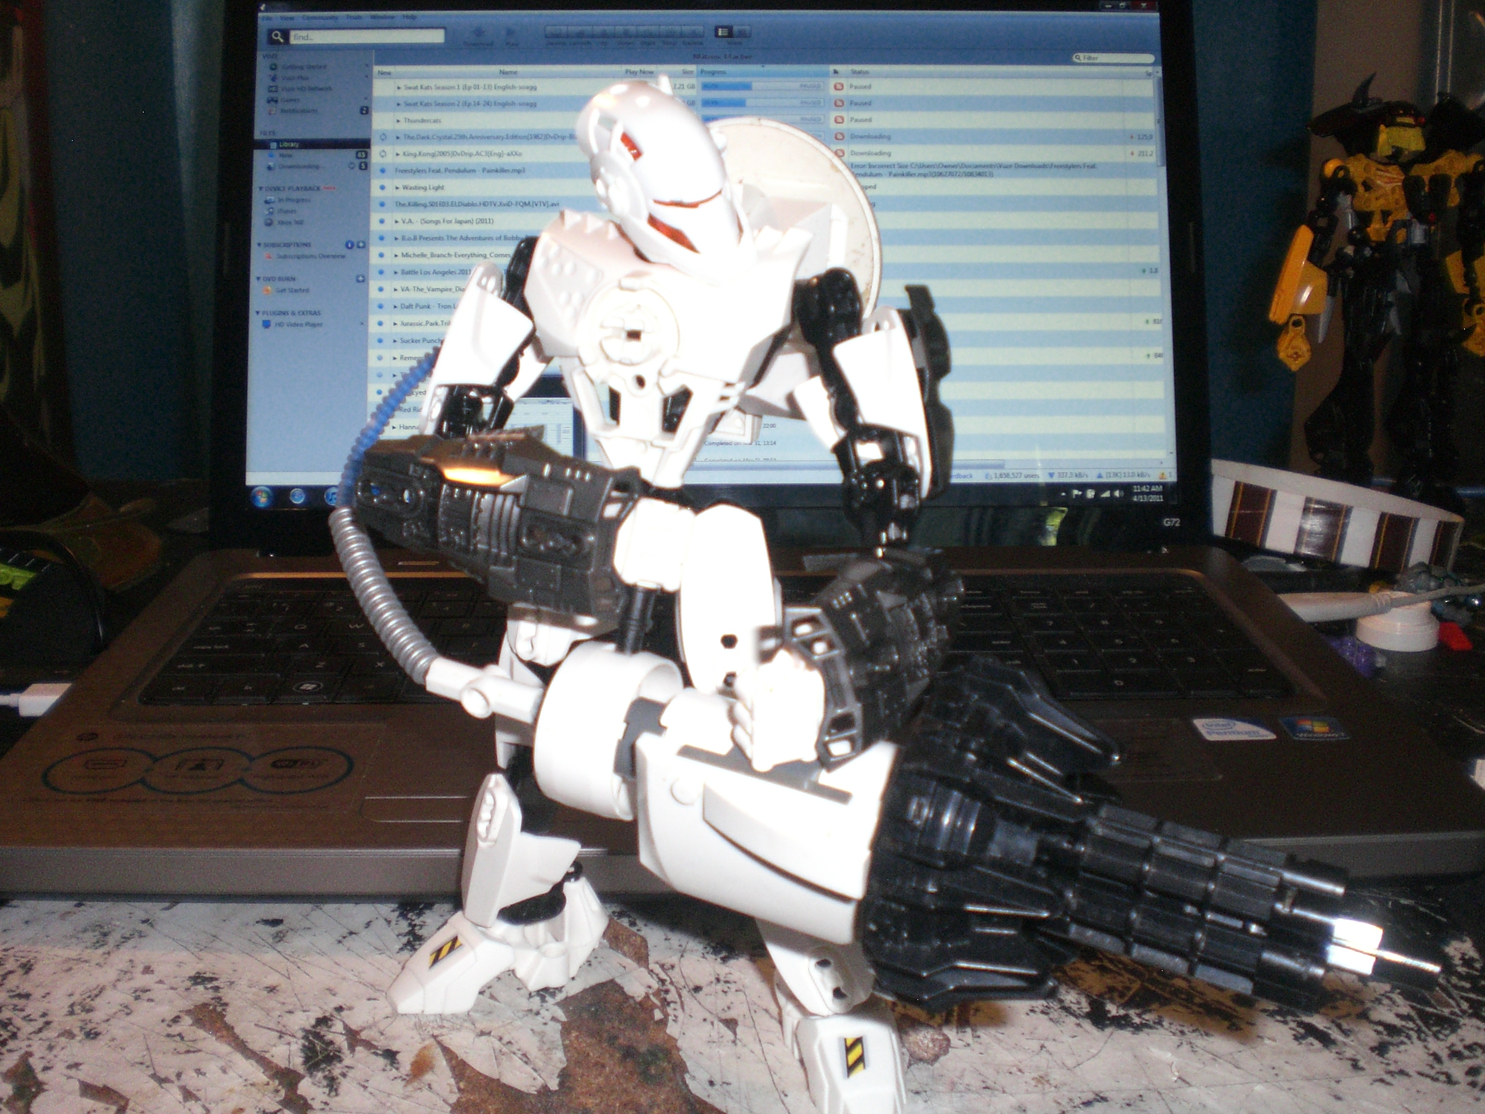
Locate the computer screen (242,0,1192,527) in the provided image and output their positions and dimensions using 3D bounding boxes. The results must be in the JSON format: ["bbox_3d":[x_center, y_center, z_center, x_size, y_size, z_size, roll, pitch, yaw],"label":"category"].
[{"bbox_3d":[-0.011,-0.124,0.678,0.386,0.217,0.010,0,-5,-2],"label":"computer screen"}]

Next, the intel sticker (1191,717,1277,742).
[{"bbox_3d":[0.144,0.050,0.477,0.021,0.001,0.017,0,16,-2],"label":"intel sticker"}]

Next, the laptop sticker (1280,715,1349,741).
[{"bbox_3d":[0.168,0.050,0.478,0.018,0.001,0.018,0,16,-2],"label":"laptop sticker"}]

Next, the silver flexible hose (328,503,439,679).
[{"bbox_3d":[-0.079,0.009,0.355,0.009,0.042,0.009,-23,15,0],"label":"silver flexible hose"}]

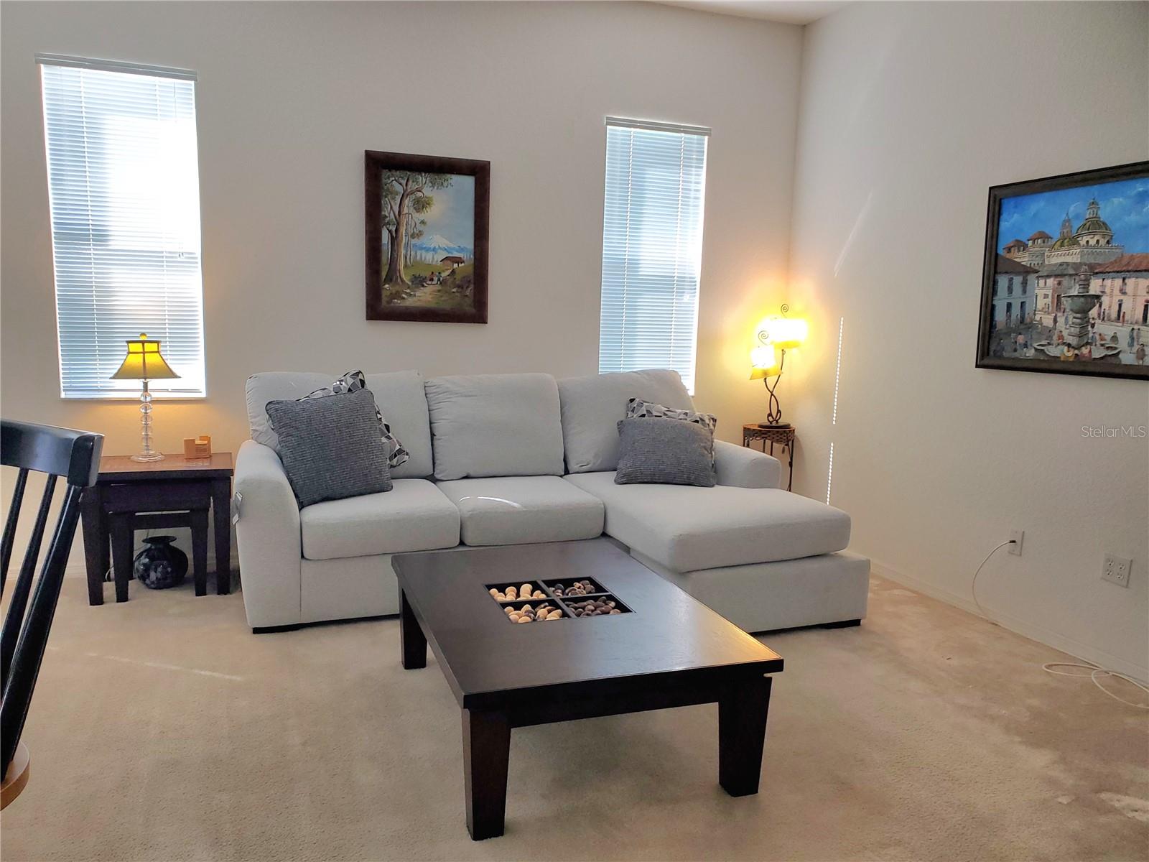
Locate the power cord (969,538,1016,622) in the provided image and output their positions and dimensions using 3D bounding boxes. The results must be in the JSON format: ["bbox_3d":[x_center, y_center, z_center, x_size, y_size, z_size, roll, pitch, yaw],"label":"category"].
[{"bbox_3d":[1.808,0.668,3.777,0.155,0.400,0.129,-1,8,-19],"label":"power cord"}]

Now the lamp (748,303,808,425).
[{"bbox_3d":[1.203,-0.382,5.119,0.329,0.726,0.232,3,7,11],"label":"lamp"}]

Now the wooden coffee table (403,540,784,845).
[{"bbox_3d":[-0.071,0.743,2.829,0.871,0.404,1.313,-1,8,-19],"label":"wooden coffee table"}]

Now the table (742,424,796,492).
[{"bbox_3d":[1.157,0.324,5.198,0.302,0.716,0.302,-1,8,-19],"label":"table"}]

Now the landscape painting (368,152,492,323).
[{"bbox_3d":[-0.770,-1.006,4.561,0.650,0.852,0.039,-1,8,-19],"label":"landscape painting"}]

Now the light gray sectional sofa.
[{"bbox_3d":[-0.165,0.268,4.054,2.632,1.038,1.522,-1,8,-19],"label":"light gray sectional sofa"}]

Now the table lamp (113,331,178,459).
[{"bbox_3d":[-2.043,-0.164,4.112,0.291,0.596,0.291,-1,8,-19],"label":"table lamp"}]

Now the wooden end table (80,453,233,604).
[{"bbox_3d":[-1.936,0.441,4.083,0.633,0.592,0.497,-1,8,-19],"label":"wooden end table"}]

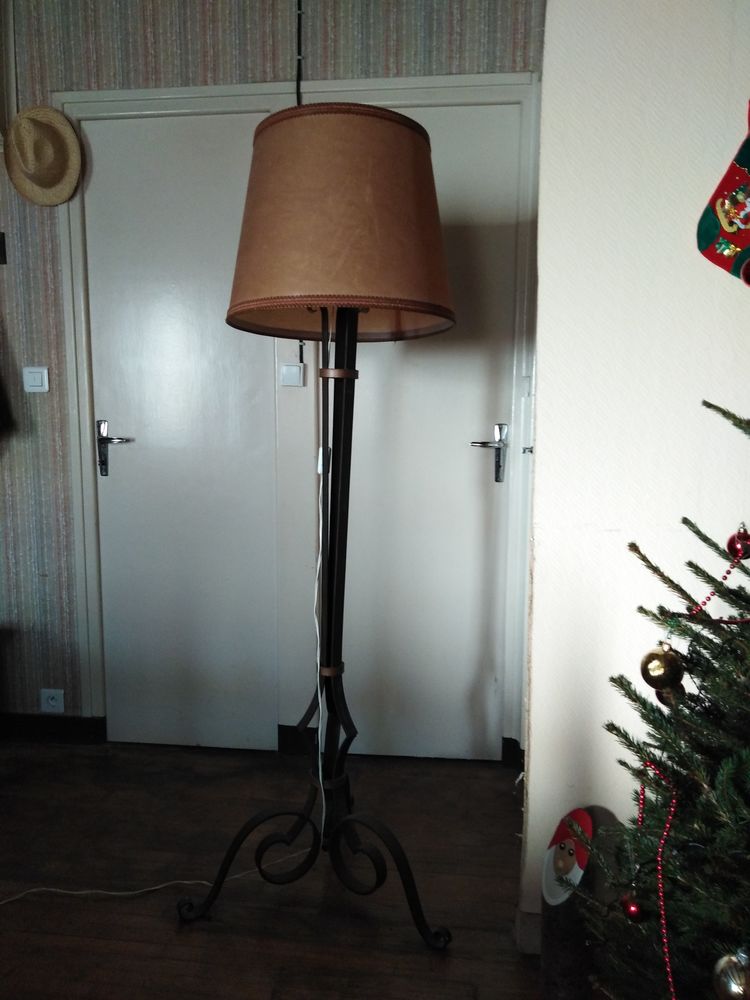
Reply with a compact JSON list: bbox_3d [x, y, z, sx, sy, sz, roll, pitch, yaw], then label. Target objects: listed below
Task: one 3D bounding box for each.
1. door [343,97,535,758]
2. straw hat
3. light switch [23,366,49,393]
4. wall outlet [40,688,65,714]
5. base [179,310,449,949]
[{"bbox_3d":[0.132,-0.168,2.389,0.650,2.060,0.050,1,7,6],"label":"door"},{"bbox_3d":[-1.038,-1.066,2.299,0.260,0.295,0.110,-6,9,2],"label":"straw hat"},{"bbox_3d":[-1.112,-0.396,2.468,0.083,0.083,0.015,1,7,6],"label":"light switch"},{"bbox_3d":[-1.115,0.697,2.605,0.083,0.083,0.015,1,7,6],"label":"wall outlet"},{"bbox_3d":[-0.117,0.236,1.807,0.610,1.400,0.550,1,7,6],"label":"base"}]

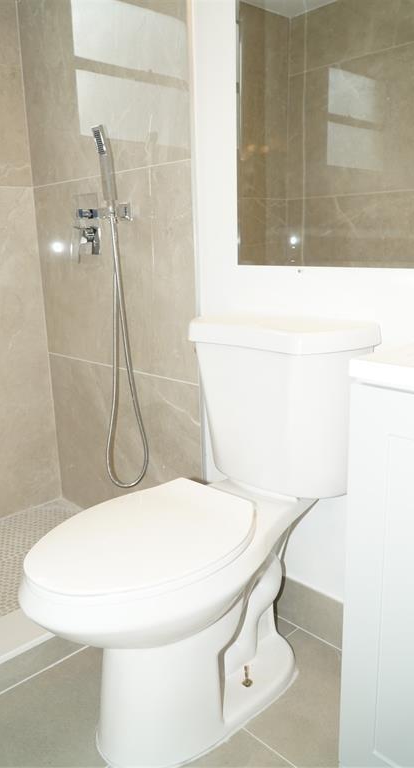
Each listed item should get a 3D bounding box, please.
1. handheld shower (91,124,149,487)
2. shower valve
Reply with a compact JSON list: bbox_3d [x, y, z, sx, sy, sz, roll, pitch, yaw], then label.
[{"bbox_3d":[-0.293,-0.184,1.781,0.105,1.116,0.195,-14,18,-42],"label":"handheld shower"},{"bbox_3d":[-0.407,-0.495,1.856,0.060,0.199,0.136,-14,18,-42],"label":"shower valve"}]

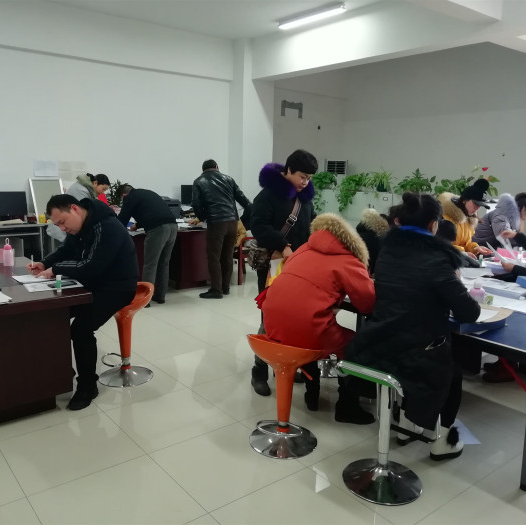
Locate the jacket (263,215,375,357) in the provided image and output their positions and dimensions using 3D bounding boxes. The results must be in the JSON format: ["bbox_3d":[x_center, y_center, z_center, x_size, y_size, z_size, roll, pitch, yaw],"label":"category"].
[{"bbox_3d":[0.338,0.113,3.051,0.670,0.800,0.540,-8,14,-39],"label":"jacket"}]

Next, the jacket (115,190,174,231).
[{"bbox_3d":[-1.262,-0.557,5.737,0.650,0.520,0.520,10,14,41],"label":"jacket"}]

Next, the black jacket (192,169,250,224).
[{"bbox_3d":[-0.482,-0.754,6.045,0.620,0.640,0.420,-4,12,-25],"label":"black jacket"}]

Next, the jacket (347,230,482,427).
[{"bbox_3d":[0.742,0.345,2.722,0.620,1.000,0.550,-9,15,-43],"label":"jacket"}]

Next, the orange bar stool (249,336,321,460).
[{"bbox_3d":[0.124,0.682,2.883,0.400,0.650,0.400,-8,14,-38],"label":"orange bar stool"}]

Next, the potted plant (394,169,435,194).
[{"bbox_3d":[2.434,-1.293,8.448,0.550,0.440,0.620,-8,14,-38],"label":"potted plant"}]

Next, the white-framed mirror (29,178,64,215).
[{"bbox_3d":[-2.707,-0.789,6.681,0.410,0.609,0.025,-6,-21,-38],"label":"white-framed mirror"}]

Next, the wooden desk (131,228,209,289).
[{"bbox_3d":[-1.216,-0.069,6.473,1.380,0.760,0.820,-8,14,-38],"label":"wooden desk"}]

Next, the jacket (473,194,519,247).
[{"bbox_3d":[2.202,-0.382,5.054,0.500,0.600,0.470,3,11,10],"label":"jacket"}]

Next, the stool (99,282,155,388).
[{"bbox_3d":[-0.979,0.495,3.739,0.400,0.670,0.400,-8,14,-38],"label":"stool"}]

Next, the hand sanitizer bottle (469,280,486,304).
[{"bbox_3d":[1.220,0.157,2.997,0.075,0.150,0.085,-8,14,-38],"label":"hand sanitizer bottle"}]

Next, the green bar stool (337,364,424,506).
[{"bbox_3d":[0.617,0.763,2.516,0.470,0.640,0.420,-8,14,-38],"label":"green bar stool"}]

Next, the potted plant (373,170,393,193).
[{"bbox_3d":[2.034,-1.379,8.949,0.380,0.400,0.380,-8,14,-38],"label":"potted plant"}]

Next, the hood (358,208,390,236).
[{"bbox_3d":[0.809,-0.293,3.850,0.240,0.240,0.290,4,11,15],"label":"hood"}]

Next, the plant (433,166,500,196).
[{"bbox_3d":[3.096,-1.225,8.000,0.450,0.480,0.920,-7,14,-38],"label":"plant"}]

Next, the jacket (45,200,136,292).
[{"bbox_3d":[-1.160,-0.109,3.601,0.580,0.640,0.550,-6,12,-31],"label":"jacket"}]

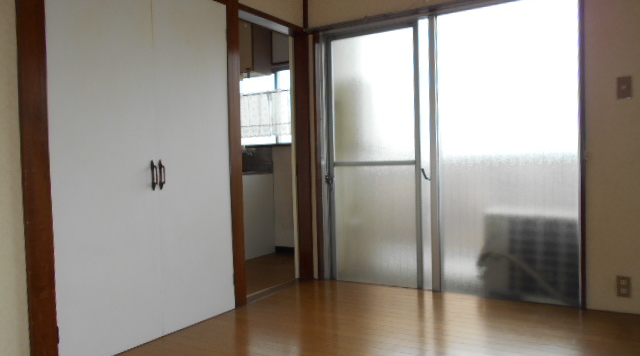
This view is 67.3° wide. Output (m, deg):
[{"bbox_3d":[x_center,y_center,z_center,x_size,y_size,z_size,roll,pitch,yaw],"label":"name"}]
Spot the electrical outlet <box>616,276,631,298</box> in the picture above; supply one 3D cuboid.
[{"bbox_3d":[1.675,0.602,2.649,0.071,0.118,0.012,0,2,30],"label":"electrical outlet"}]

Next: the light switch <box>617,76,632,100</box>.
[{"bbox_3d":[1.671,-0.495,2.637,0.070,0.120,0.012,0,2,31],"label":"light switch"}]

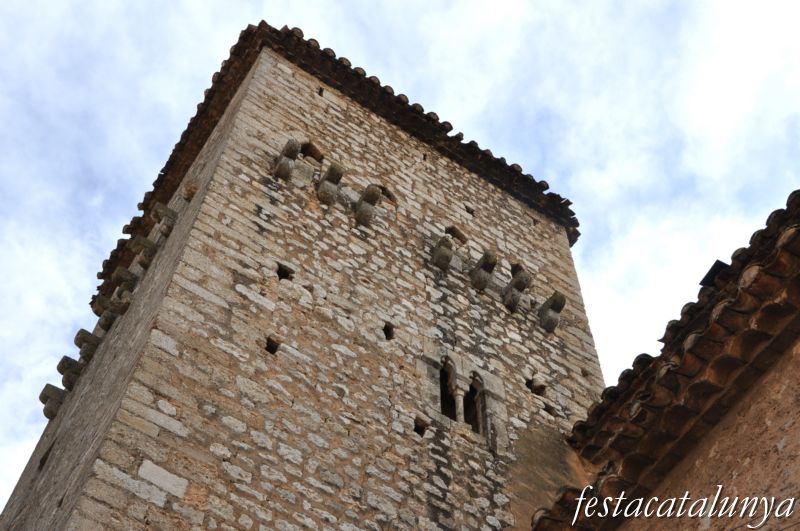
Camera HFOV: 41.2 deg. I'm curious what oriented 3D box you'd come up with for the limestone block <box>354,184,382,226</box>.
[{"bbox_3d":[-0.374,-0.711,12.718,0.185,0.440,0.318,30,-64,-14],"label":"limestone block"}]

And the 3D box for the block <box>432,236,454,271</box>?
[{"bbox_3d":[0.533,-0.140,13.055,0.191,0.427,0.205,30,-64,-14],"label":"block"}]

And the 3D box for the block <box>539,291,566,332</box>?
[{"bbox_3d":[1.932,0.590,13.490,0.188,0.447,0.320,30,-64,-14],"label":"block"}]

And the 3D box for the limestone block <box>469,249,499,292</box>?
[{"bbox_3d":[1.032,0.065,13.202,0.199,0.419,0.333,30,-64,-14],"label":"limestone block"}]

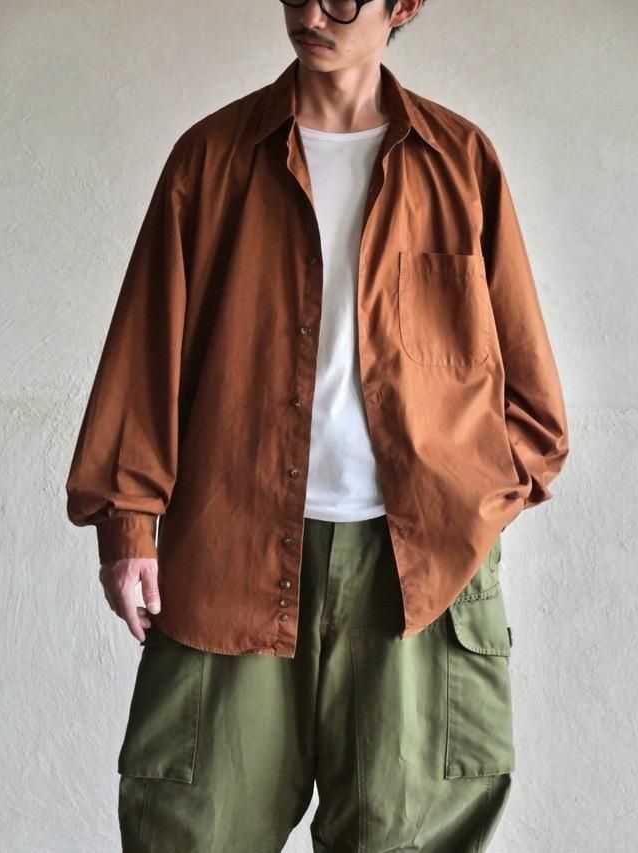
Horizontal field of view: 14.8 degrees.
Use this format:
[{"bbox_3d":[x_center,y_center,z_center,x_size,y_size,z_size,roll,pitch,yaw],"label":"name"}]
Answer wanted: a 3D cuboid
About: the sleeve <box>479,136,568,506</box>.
[{"bbox_3d":[0.303,-0.150,3.690,0.155,0.590,0.210,-6,-1,-3],"label":"sleeve"}]

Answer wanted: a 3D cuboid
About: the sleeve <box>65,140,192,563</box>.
[{"bbox_3d":[-0.271,-0.113,3.690,0.168,0.640,0.200,7,-2,0],"label":"sleeve"}]

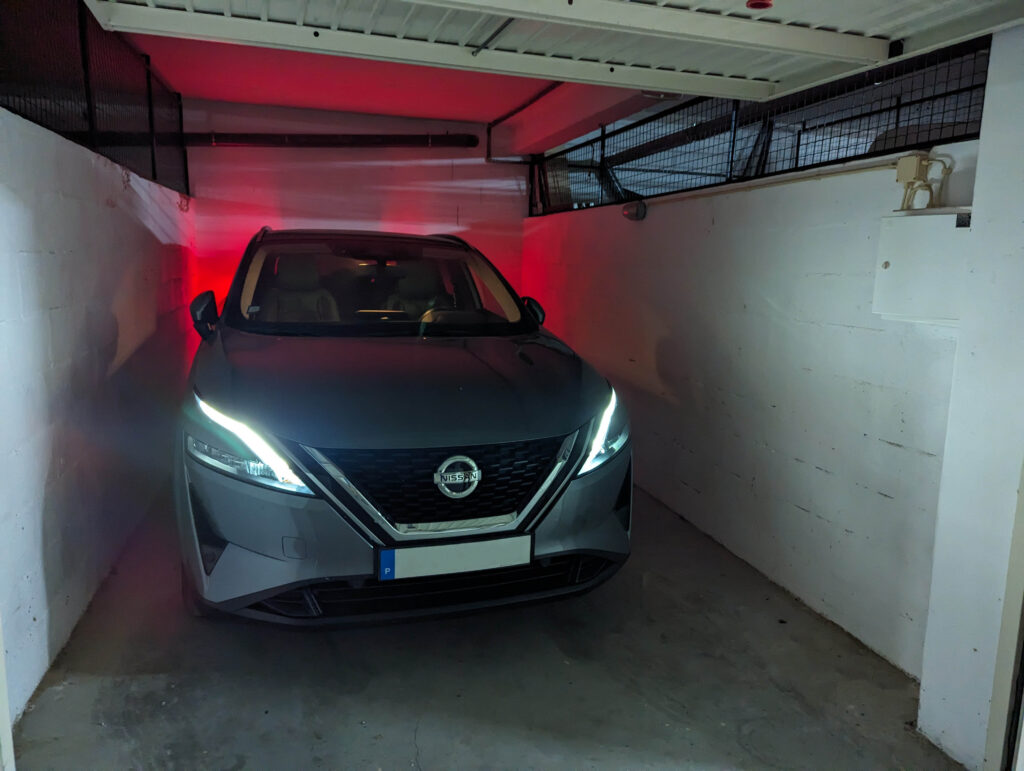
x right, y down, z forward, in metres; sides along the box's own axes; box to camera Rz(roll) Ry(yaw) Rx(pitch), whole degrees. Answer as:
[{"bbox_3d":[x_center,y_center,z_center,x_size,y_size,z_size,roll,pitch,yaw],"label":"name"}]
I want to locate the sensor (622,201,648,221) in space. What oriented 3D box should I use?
[{"bbox_3d":[0.779,-1.129,4.576,0.130,0.130,0.130,-1,10,-16],"label":"sensor"}]

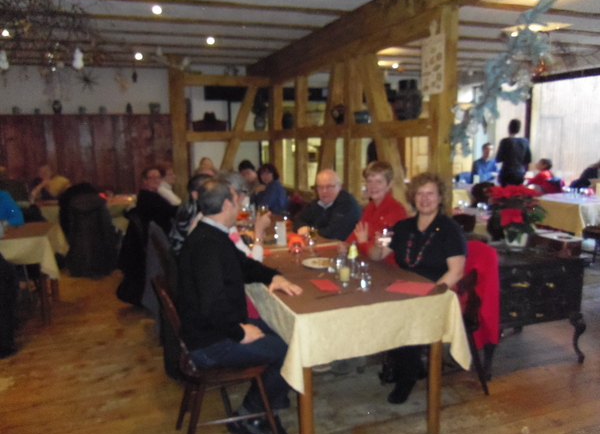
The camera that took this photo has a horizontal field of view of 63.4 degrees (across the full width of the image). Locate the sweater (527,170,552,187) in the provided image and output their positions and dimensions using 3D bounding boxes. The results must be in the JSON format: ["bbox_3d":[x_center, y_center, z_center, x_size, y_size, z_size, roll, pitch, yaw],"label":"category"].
[{"bbox_3d":[3.479,-0.449,7.015,0.380,0.480,0.450,-3,9,-11],"label":"sweater"}]

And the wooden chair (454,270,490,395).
[{"bbox_3d":[0.791,0.586,2.867,0.490,0.890,0.440,-5,10,-20],"label":"wooden chair"}]

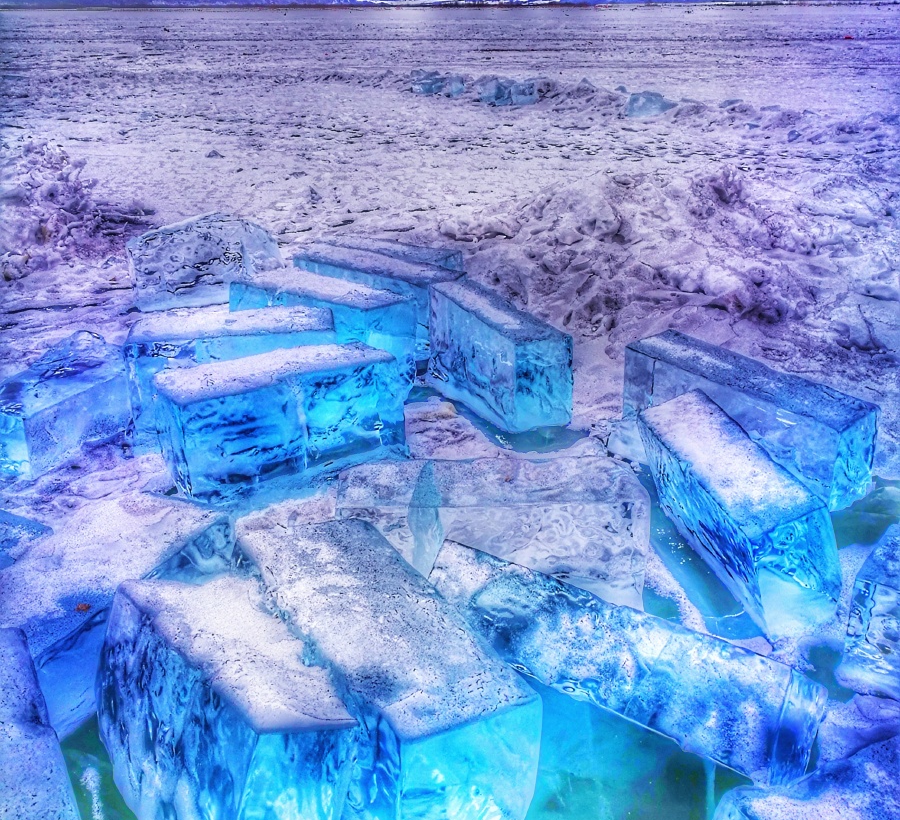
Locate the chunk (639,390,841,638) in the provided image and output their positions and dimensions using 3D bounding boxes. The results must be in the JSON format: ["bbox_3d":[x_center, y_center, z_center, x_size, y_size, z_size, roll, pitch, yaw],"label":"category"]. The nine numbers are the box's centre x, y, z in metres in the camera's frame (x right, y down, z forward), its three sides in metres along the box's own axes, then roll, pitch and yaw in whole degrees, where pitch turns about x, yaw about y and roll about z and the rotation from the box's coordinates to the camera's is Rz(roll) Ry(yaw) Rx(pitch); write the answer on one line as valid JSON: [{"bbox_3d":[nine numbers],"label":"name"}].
[{"bbox_3d":[0.823,0.268,2.744,0.214,0.343,0.722,-21,29,-4],"label":"chunk"}]

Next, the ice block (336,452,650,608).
[{"bbox_3d":[0.110,0.346,2.566,0.806,0.327,0.256,-1,25,-1],"label":"ice block"}]

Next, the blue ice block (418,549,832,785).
[{"bbox_3d":[0.369,0.566,2.157,0.865,0.197,0.348,15,-14,35],"label":"blue ice block"}]

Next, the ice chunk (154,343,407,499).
[{"bbox_3d":[-0.580,0.027,3.275,0.760,0.353,0.298,-12,21,-28],"label":"ice chunk"}]

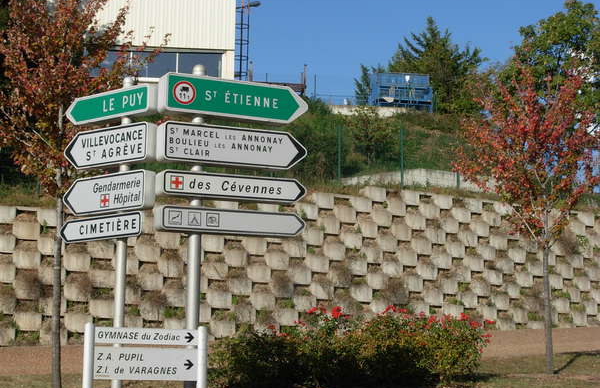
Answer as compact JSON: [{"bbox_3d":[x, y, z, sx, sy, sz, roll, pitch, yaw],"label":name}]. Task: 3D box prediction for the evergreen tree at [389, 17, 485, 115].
[{"bbox_3d":[6.773,-6.177,65.360,4.565,5.061,4.565,1,-9,0],"label":"evergreen tree"}]

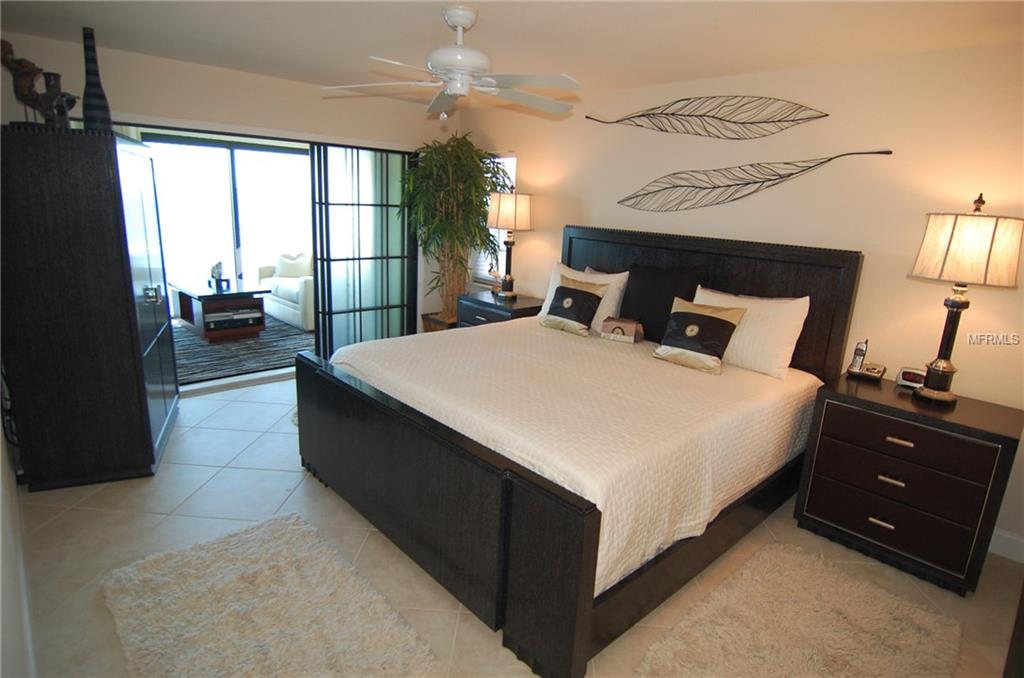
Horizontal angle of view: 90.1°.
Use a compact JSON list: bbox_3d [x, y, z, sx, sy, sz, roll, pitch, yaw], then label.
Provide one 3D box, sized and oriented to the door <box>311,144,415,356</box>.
[{"bbox_3d":[-1.397,-0.762,5.022,1.060,2.040,0.100,-11,19,-44],"label":"door"}]

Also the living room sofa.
[{"bbox_3d":[-2.767,-0.700,7.030,0.920,0.800,1.580,-11,19,-44],"label":"living room sofa"}]

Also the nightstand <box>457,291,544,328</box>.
[{"bbox_3d":[-0.097,0.024,4.665,0.540,0.760,0.720,-11,19,-44],"label":"nightstand"}]

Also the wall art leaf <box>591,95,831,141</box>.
[{"bbox_3d":[1.167,-1.464,3.425,0.030,0.245,1.705,-11,19,-44],"label":"wall art leaf"}]

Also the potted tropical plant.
[{"bbox_3d":[-0.525,-0.736,4.756,0.920,2.200,0.920,3,14,-1],"label":"potted tropical plant"}]

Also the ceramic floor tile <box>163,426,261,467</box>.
[{"bbox_3d":[-1.954,0.692,3.279,0.500,0.010,0.500,3,14,-1],"label":"ceramic floor tile"}]

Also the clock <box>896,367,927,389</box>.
[{"bbox_3d":[2.129,0.212,2.668,0.080,0.085,0.180,-11,19,-44],"label":"clock"}]

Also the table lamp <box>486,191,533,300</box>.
[{"bbox_3d":[-0.034,-0.831,4.517,0.400,0.950,0.400,3,14,-1],"label":"table lamp"}]

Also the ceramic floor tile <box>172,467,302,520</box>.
[{"bbox_3d":[-1.463,0.839,2.792,0.500,0.010,0.500,3,14,-1],"label":"ceramic floor tile"}]

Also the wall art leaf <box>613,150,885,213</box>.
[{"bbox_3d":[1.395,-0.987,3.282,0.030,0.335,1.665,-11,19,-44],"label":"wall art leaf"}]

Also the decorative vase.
[{"bbox_3d":[-2.207,-1.342,2.704,0.125,0.540,0.125,-11,19,-44],"label":"decorative vase"}]

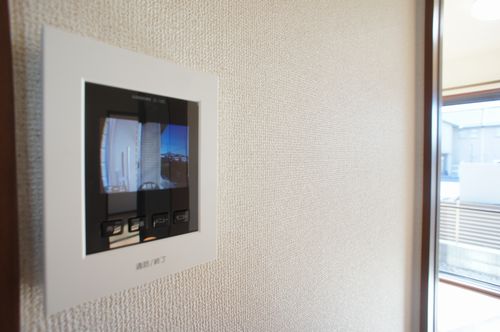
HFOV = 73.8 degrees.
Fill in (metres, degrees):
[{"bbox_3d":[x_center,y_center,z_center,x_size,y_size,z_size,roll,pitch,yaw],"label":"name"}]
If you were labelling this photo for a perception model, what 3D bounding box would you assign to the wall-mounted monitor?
[{"bbox_3d":[-0.083,0.003,0.258,0.019,0.172,0.143,1,1,39],"label":"wall-mounted monitor"}]

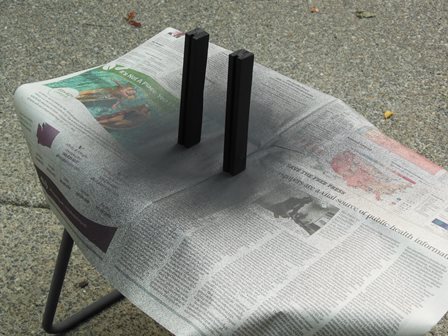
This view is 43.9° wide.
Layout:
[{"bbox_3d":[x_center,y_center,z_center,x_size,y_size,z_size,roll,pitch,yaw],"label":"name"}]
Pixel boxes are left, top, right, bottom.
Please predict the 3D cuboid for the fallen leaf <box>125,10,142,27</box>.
[{"bbox_3d":[-0.382,-0.630,2.346,0.080,0.042,0.095,5,33,0],"label":"fallen leaf"}]

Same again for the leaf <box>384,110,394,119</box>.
[{"bbox_3d":[0.533,-0.172,1.794,0.031,0.012,0.029,5,33,0],"label":"leaf"}]

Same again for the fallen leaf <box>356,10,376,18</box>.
[{"bbox_3d":[0.685,-0.738,2.674,0.092,0.020,0.058,5,33,0],"label":"fallen leaf"}]

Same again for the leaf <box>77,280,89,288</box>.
[{"bbox_3d":[-0.274,0.226,1.079,0.022,0.007,0.014,-16,38,-29],"label":"leaf"}]

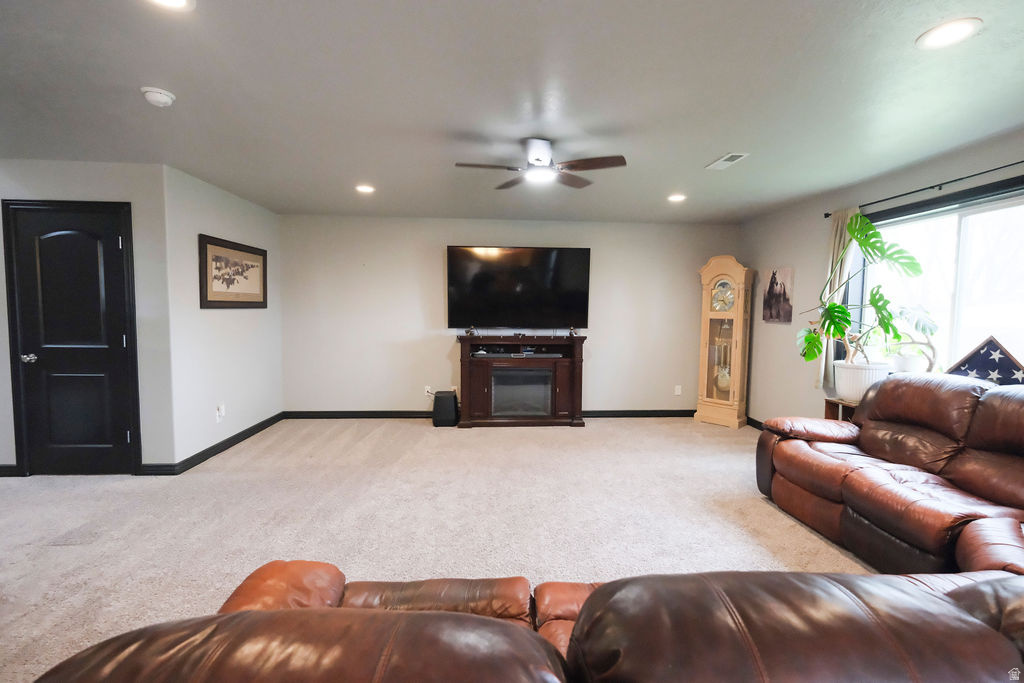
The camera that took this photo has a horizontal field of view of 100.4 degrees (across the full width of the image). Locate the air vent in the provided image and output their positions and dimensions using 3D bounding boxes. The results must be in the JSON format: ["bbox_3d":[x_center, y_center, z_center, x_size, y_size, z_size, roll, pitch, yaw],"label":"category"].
[{"bbox_3d":[1.566,-1.307,3.128,0.147,0.020,0.320,0,4,-3],"label":"air vent"}]

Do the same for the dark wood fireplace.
[{"bbox_3d":[0.105,0.451,5.055,1.460,1.035,0.420,0,4,-3],"label":"dark wood fireplace"}]

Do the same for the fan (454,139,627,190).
[{"bbox_3d":[0.189,-1.162,2.792,1.070,0.280,1.050,1,4,4],"label":"fan"}]

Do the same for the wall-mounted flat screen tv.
[{"bbox_3d":[0.085,-0.638,5.101,1.685,0.955,0.065,0,8,-3],"label":"wall-mounted flat screen tv"}]

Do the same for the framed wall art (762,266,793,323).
[{"bbox_3d":[2.820,-0.495,4.545,0.030,0.565,0.430,0,4,-3],"label":"framed wall art"}]

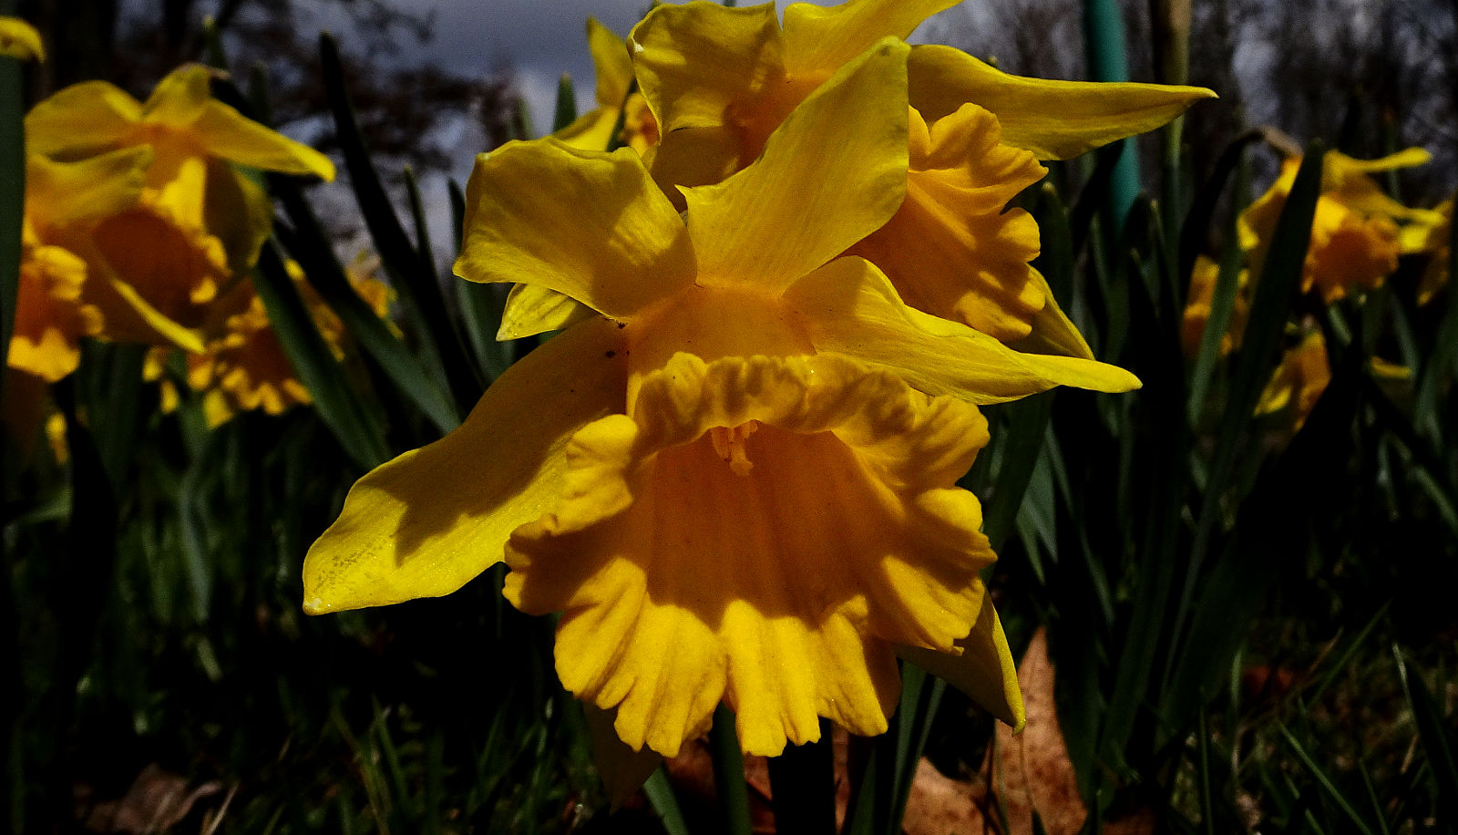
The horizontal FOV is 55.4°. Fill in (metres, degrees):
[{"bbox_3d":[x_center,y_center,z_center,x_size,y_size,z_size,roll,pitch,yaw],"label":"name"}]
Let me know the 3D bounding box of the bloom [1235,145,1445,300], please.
[{"bbox_3d":[0.298,-0.091,0.680,0.092,0.078,0.058,0,29,-17],"label":"bloom"}]

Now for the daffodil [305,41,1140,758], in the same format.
[{"bbox_3d":[-0.003,0.003,0.165,0.109,0.094,0.062,0,23,-1],"label":"daffodil"}]

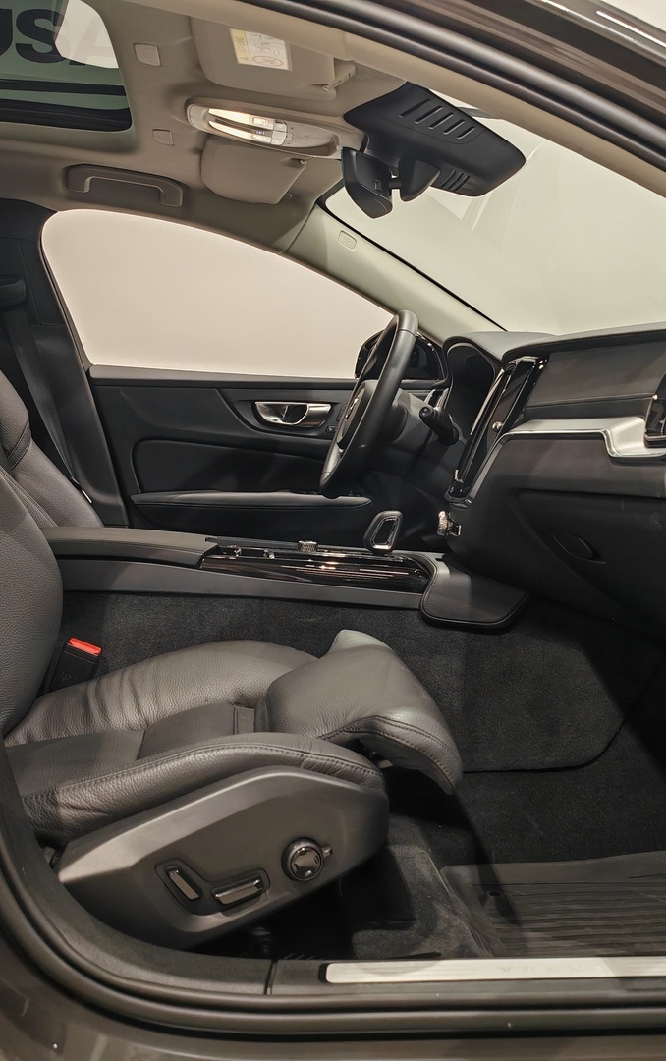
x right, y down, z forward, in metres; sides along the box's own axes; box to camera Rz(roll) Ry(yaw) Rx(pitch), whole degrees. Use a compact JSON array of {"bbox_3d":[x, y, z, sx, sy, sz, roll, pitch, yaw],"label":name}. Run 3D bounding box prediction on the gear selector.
[{"bbox_3d":[0.082,0.000,1.664,0.058,0.068,0.045,1,5,-6],"label":"gear selector"}]

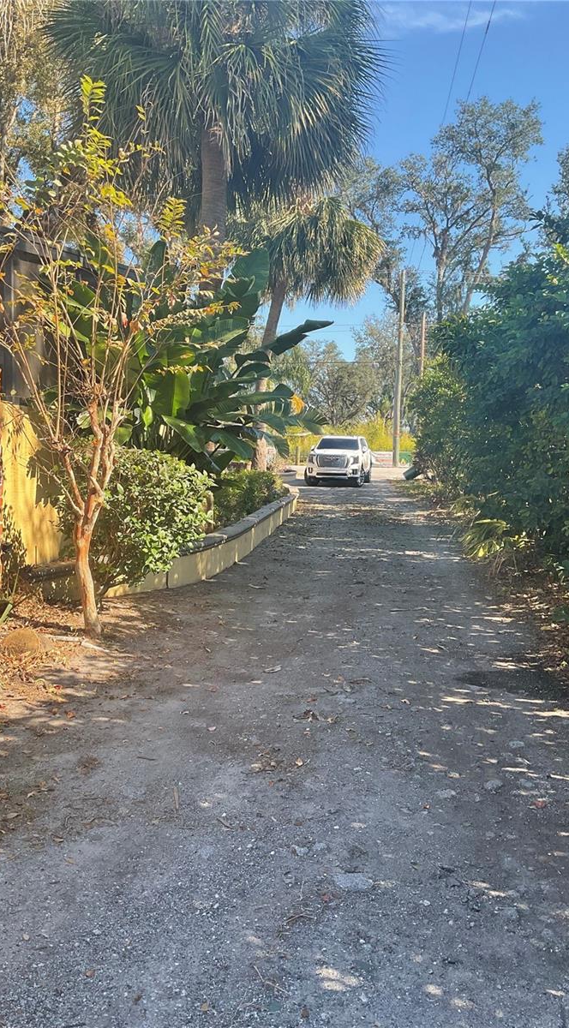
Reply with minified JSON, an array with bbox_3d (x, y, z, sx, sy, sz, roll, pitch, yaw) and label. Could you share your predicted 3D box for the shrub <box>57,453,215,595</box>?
[{"bbox_3d":[-1.563,0.007,8.929,1.550,1.391,1.450,2,4,9],"label":"shrub"}]

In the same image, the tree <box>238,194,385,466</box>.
[{"bbox_3d":[0.526,-4.228,21.739,3.600,7.509,3.500,2,4,9],"label":"tree"}]

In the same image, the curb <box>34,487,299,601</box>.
[{"bbox_3d":[-0.550,0.011,16.049,1.500,0.410,16.400,2,4,8],"label":"curb"}]

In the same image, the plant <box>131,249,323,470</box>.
[{"bbox_3d":[-0.836,-1.800,12.199,2.850,3.880,2.600,2,4,9],"label":"plant"}]

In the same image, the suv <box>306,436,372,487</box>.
[{"bbox_3d":[2.277,-2.152,34.413,2.080,1.940,5.360,2,4,10],"label":"suv"}]

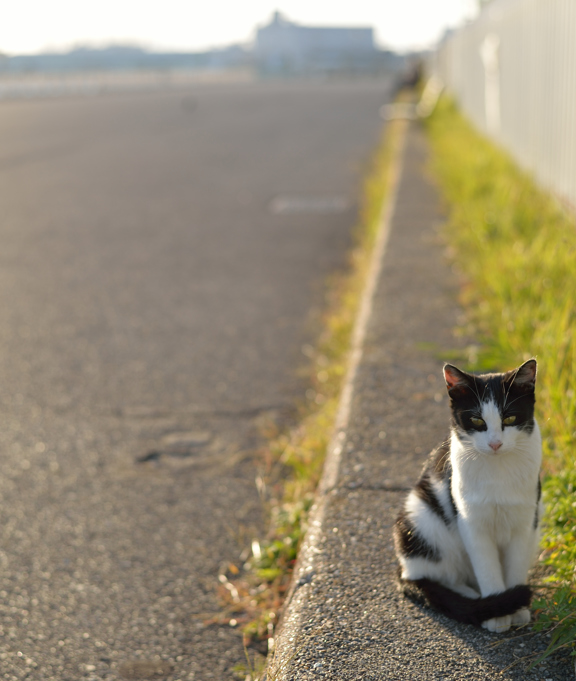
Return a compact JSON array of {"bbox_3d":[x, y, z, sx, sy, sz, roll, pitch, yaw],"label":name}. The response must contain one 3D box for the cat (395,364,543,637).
[{"bbox_3d":[0.243,0.189,1.942,0.175,0.345,0.260,-4,11,-20],"label":"cat"}]

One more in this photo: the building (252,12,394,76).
[{"bbox_3d":[6.000,-46.400,222.000,22.000,10.200,14.000,0,11,0],"label":"building"}]

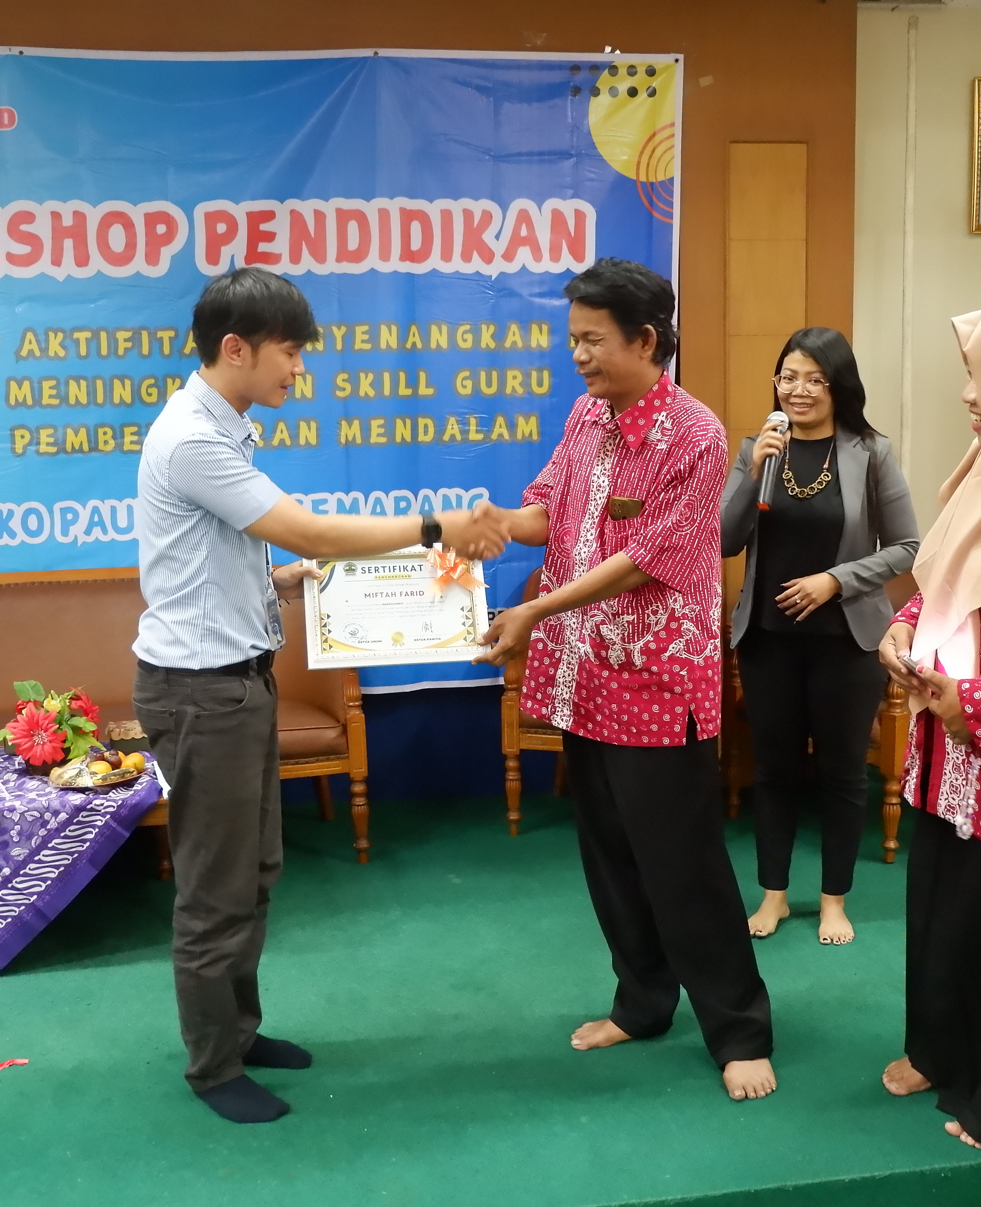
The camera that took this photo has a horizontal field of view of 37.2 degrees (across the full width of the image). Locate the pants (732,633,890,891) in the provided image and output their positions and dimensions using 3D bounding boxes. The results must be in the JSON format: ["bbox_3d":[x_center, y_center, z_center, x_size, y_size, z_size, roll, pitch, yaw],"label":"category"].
[{"bbox_3d":[0.814,0.375,3.719,0.380,0.760,0.270,0,8,9],"label":"pants"}]

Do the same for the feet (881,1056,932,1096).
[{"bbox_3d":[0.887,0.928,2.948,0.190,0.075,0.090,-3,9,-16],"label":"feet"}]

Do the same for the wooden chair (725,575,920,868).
[{"bbox_3d":[1.185,0.276,4.609,0.650,0.860,0.680,-7,10,-38],"label":"wooden chair"}]

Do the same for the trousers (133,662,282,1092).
[{"bbox_3d":[-0.540,0.529,2.869,0.290,0.840,0.350,-1,8,2],"label":"trousers"}]

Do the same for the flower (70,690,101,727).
[{"bbox_3d":[-1.071,0.293,3.837,0.080,0.105,0.100,1,9,15],"label":"flower"}]

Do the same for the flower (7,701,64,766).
[{"bbox_3d":[-1.157,0.339,3.707,0.142,0.165,0.075,-3,9,-16],"label":"flower"}]

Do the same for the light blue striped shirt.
[{"bbox_3d":[-0.550,-0.163,2.814,0.310,0.560,0.460,-2,8,-9],"label":"light blue striped shirt"}]

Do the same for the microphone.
[{"bbox_3d":[0.662,-0.336,3.428,0.052,0.250,0.052,7,-9,5],"label":"microphone"}]

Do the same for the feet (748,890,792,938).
[{"bbox_3d":[0.737,0.782,3.775,0.095,0.095,0.220,5,10,35],"label":"feet"}]

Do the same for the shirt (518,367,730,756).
[{"bbox_3d":[0.271,-0.071,2.848,0.480,0.730,0.340,7,11,44],"label":"shirt"}]

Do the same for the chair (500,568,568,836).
[{"bbox_3d":[0.434,0.274,4.708,0.680,0.860,0.640,1,8,14],"label":"chair"}]

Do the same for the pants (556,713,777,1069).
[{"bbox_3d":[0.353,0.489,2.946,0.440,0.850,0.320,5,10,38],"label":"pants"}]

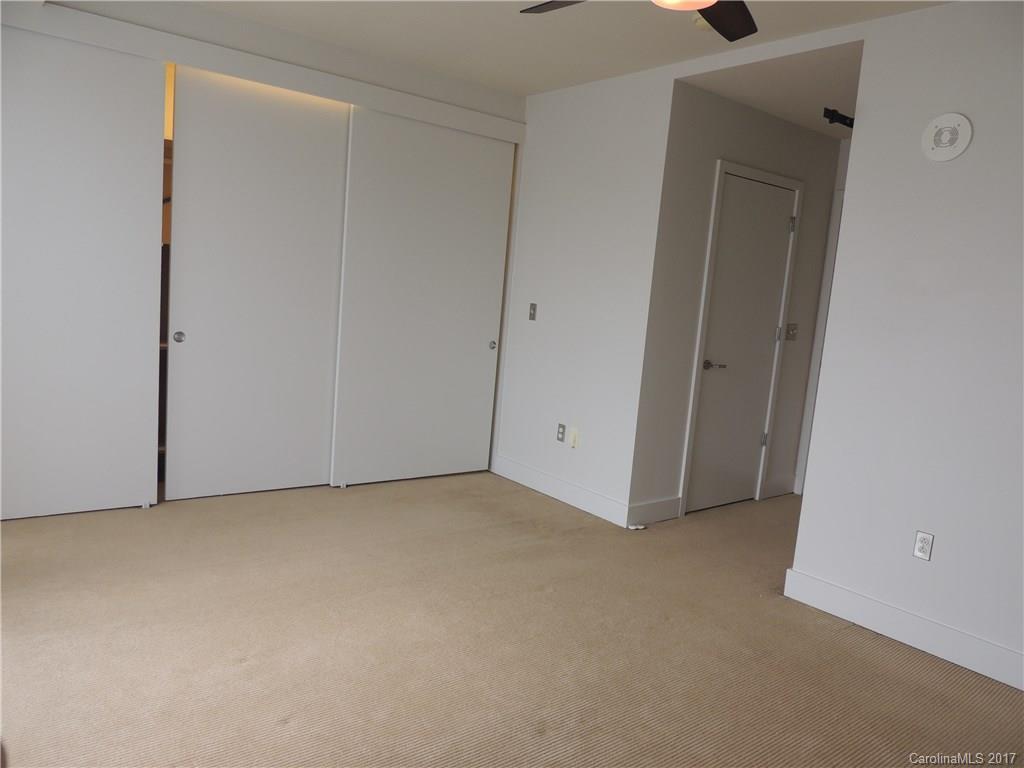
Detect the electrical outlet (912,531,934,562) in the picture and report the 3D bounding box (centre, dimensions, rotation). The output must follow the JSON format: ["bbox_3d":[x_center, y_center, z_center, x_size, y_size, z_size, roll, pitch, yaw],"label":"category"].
[{"bbox_3d":[1.747,0.687,3.021,0.010,0.113,0.069,-2,10,-39],"label":"electrical outlet"}]

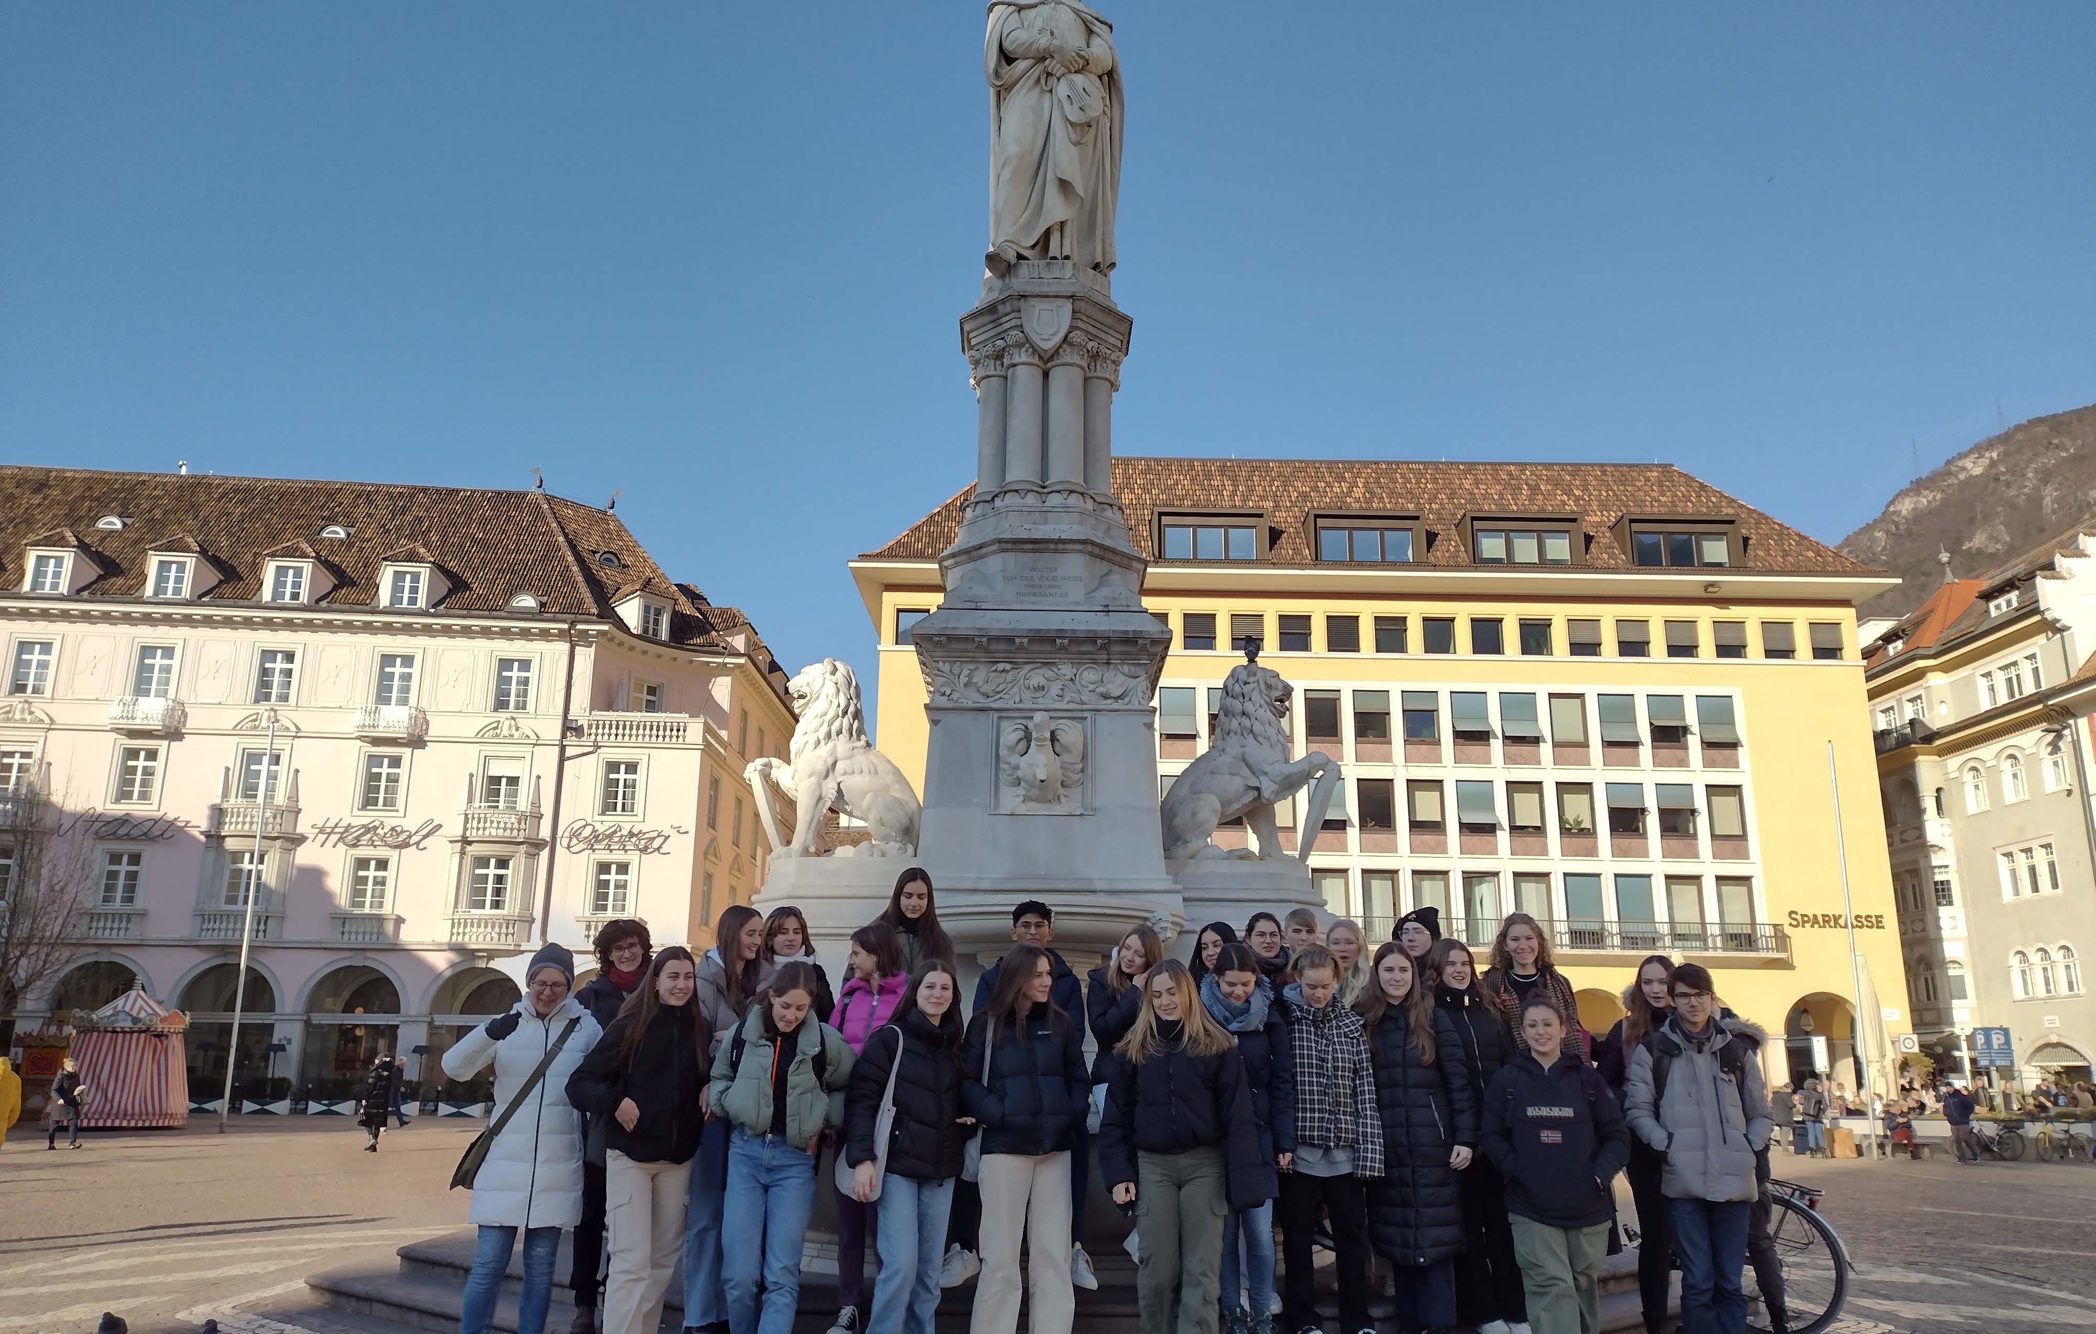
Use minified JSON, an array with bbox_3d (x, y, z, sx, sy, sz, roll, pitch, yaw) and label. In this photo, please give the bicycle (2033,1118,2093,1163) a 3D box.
[{"bbox_3d":[23.928,11.144,38.500,1.700,1.000,0.580,5,-16,-14],"label":"bicycle"}]

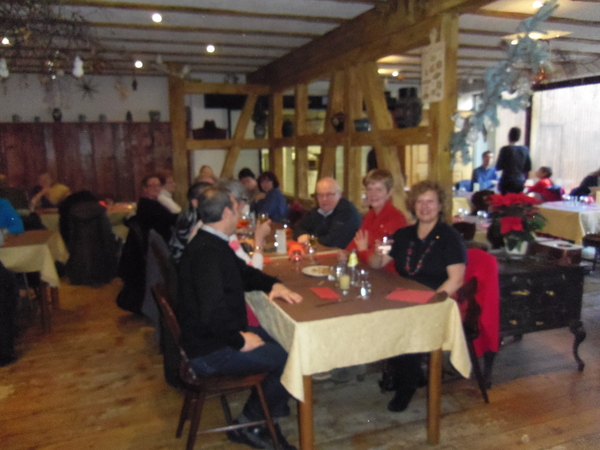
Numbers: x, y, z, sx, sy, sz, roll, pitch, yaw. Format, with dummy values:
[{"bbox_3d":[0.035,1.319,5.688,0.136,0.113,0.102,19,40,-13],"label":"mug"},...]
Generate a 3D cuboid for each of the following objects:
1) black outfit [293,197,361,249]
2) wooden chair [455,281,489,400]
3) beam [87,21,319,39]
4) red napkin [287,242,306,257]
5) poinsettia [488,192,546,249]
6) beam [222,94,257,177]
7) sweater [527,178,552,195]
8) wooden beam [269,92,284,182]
[{"bbox_3d":[0.231,0.081,3.905,0.520,0.600,0.450,6,12,39],"label":"black outfit"},{"bbox_3d":[0.791,0.586,2.867,0.490,0.890,0.440,-5,10,-20],"label":"wooden chair"},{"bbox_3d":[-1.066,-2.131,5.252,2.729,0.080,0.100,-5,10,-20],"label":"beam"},{"bbox_3d":[-0.025,0.158,3.456,0.130,0.100,0.110,-4,9,-20],"label":"red napkin"},{"bbox_3d":[1.448,0.021,3.323,0.400,0.430,0.380,3,10,23],"label":"poinsettia"},{"bbox_3d":[-1.060,-1.337,7.920,0.160,1.632,0.140,21,0,-22],"label":"beam"},{"bbox_3d":[3.479,-0.449,7.015,0.380,0.480,0.450,-3,9,-11],"label":"sweater"},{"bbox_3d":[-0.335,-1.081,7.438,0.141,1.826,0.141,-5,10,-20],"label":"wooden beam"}]

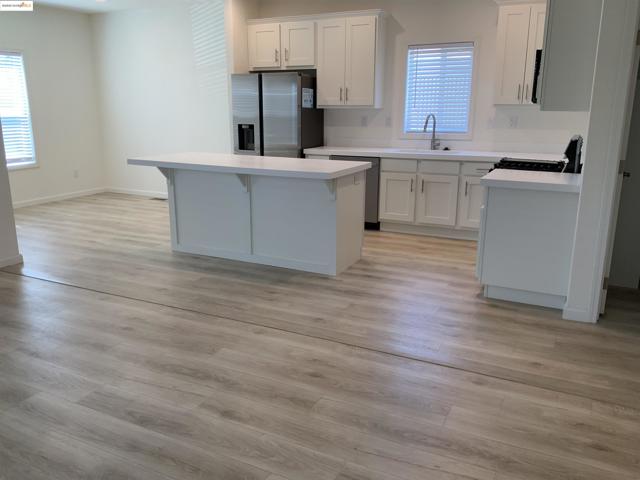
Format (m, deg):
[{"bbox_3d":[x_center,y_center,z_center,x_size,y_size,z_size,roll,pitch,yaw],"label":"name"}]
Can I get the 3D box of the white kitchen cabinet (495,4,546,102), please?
[{"bbox_3d":[2.161,-1.908,5.512,0.590,1.030,0.334,7,16,26],"label":"white kitchen cabinet"}]

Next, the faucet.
[{"bbox_3d":[1.269,-1.217,6.096,0.125,0.410,0.245,7,16,26],"label":"faucet"}]

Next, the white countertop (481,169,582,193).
[{"bbox_3d":[1.627,-0.464,4.069,0.660,0.047,0.690,7,16,26],"label":"white countertop"}]

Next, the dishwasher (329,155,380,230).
[{"bbox_3d":[0.526,-0.611,6.496,0.615,0.865,0.600,7,16,26],"label":"dishwasher"}]

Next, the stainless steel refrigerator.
[{"bbox_3d":[-0.498,-1.169,6.825,0.915,1.780,0.690,7,16,26],"label":"stainless steel refrigerator"}]

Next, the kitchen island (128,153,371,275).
[{"bbox_3d":[-0.677,-0.293,5.140,2.135,0.915,0.873,7,16,26],"label":"kitchen island"}]

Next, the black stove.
[{"bbox_3d":[1.916,-0.248,4.811,0.720,1.000,0.760,7,16,26],"label":"black stove"}]

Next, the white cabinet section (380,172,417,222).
[{"bbox_3d":[0.985,-0.535,6.263,0.431,0.549,0.500,7,16,25],"label":"white cabinet section"}]

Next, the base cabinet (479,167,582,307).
[{"bbox_3d":[1.633,-0.038,4.185,0.650,0.900,0.670,7,16,26],"label":"base cabinet"}]

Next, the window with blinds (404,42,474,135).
[{"bbox_3d":[1.373,-1.734,6.202,0.750,1.000,0.100,7,16,26],"label":"window with blinds"}]

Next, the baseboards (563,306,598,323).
[{"bbox_3d":[1.784,0.514,3.663,0.210,0.090,0.030,7,16,26],"label":"baseboards"}]

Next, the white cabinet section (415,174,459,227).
[{"bbox_3d":[1.389,-0.485,6.072,0.452,0.549,0.500,7,16,25],"label":"white cabinet section"}]

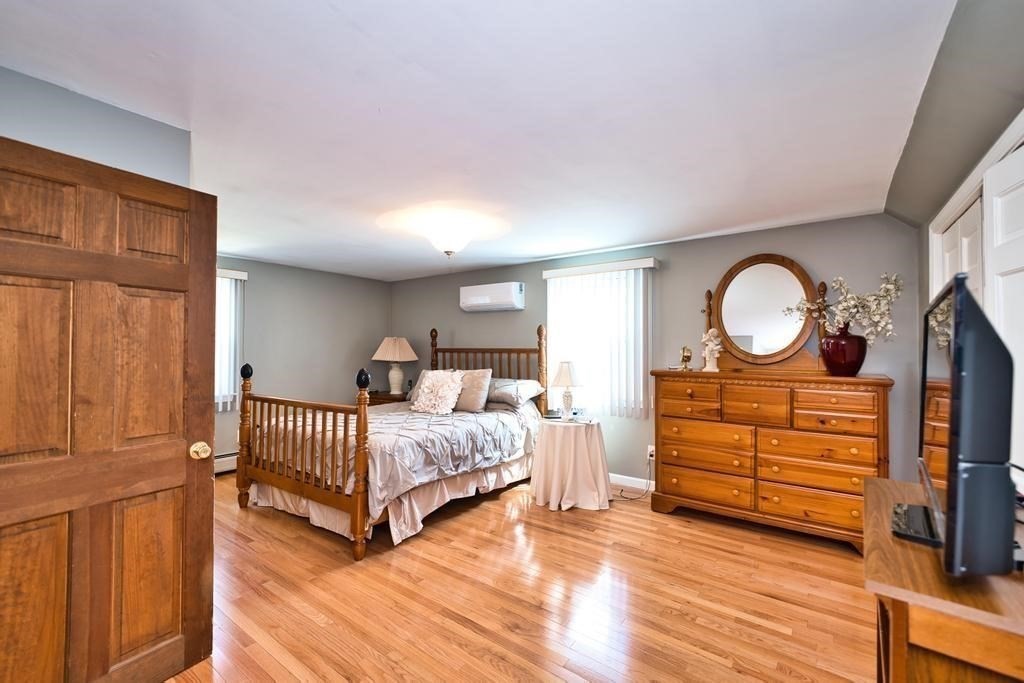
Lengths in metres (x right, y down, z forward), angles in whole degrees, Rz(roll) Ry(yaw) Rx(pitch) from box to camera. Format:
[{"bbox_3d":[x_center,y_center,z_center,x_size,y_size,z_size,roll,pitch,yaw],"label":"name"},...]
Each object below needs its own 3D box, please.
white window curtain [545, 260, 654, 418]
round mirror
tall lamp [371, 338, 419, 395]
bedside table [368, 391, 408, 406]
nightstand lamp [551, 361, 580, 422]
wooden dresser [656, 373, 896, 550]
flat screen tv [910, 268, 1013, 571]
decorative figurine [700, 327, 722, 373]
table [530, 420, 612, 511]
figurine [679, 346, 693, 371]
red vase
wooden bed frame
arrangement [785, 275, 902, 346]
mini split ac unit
[{"bbox_3d":[0.829,-0.025,3.924,1.130,1.445,0.110,-1,-1,35],"label":"white window curtain"},{"bbox_3d":[1.951,-0.250,3.111,0.700,0.868,0.050,-1,-5,35],"label":"round mirror"},{"bbox_3d":[-1.540,0.316,5.250,0.610,0.760,0.610,0,-1,35],"label":"tall lamp"},{"bbox_3d":[-1.527,1.063,5.314,0.660,0.690,0.440,-1,-1,35],"label":"bedside table"},{"bbox_3d":[0.500,0.449,3.597,0.255,0.530,0.255,0,-1,0],"label":"nightstand lamp"},{"bbox_3d":[1.846,0.810,2.997,1.445,1.115,0.440,-1,-1,35],"label":"wooden dresser"},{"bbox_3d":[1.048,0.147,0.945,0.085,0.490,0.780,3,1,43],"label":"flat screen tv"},{"bbox_3d":[1.586,0.074,3.157,0.155,0.352,0.130,-1,-1,35],"label":"decorative figurine"},{"bbox_3d":[0.555,1.071,3.700,0.740,0.690,0.740,0,-1,0],"label":"table"},{"bbox_3d":[1.470,0.147,3.370,0.100,0.200,0.090,0,-1,35],"label":"figurine"},{"bbox_3d":[2.330,0.066,2.790,0.245,0.360,0.245,0,-1,35],"label":"red vase"},{"bbox_3d":[-0.954,0.596,3.838,1.660,1.575,2.250,-1,-1,35],"label":"wooden bed frame"},{"bbox_3d":[2.300,-0.215,2.790,0.650,0.490,0.400,0,-1,35],"label":"arrangement"},{"bbox_3d":[-0.245,-0.510,4.740,0.800,0.295,0.220,0,-1,35],"label":"mini split ac unit"}]

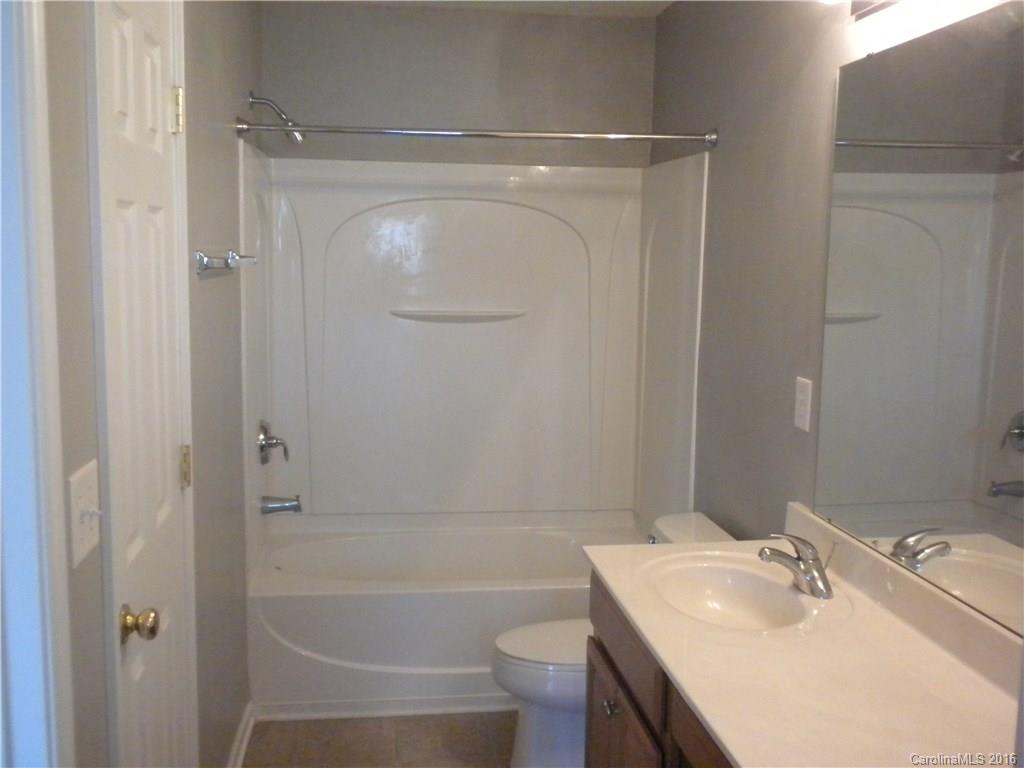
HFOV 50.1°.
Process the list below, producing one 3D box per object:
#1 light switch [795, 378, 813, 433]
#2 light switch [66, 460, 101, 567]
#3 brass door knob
[{"bbox_3d":[0.750,0.053,2.815,0.009,0.124,0.080,0,7,-7],"label":"light switch"},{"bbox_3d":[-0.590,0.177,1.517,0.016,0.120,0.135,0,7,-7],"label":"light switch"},{"bbox_3d":[-0.601,0.390,1.775,0.060,0.066,0.066,0,7,-7],"label":"brass door knob"}]

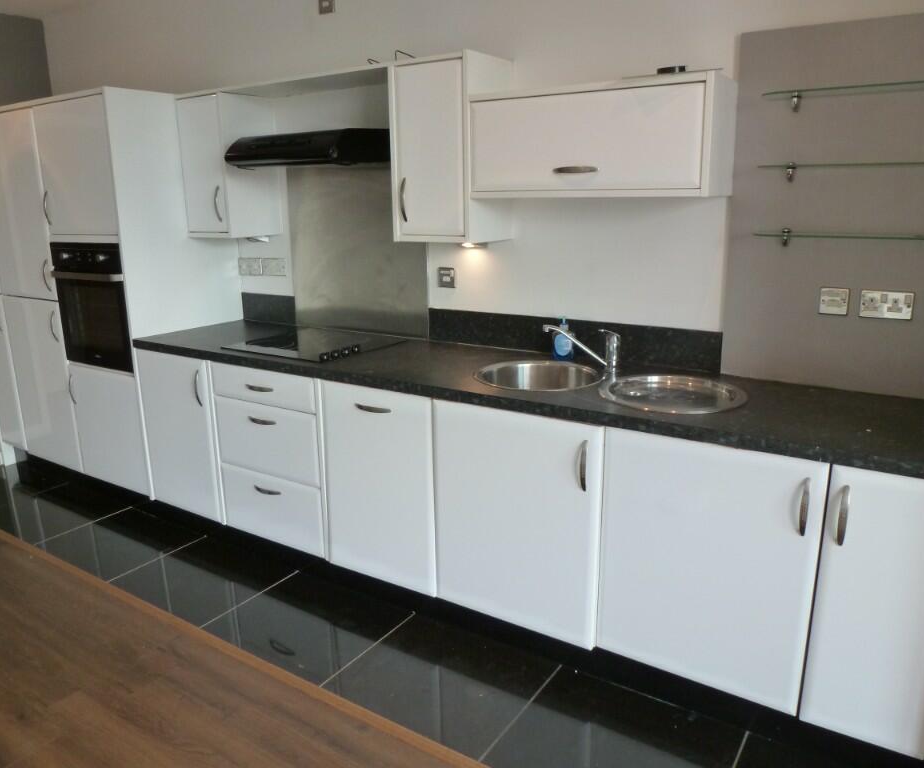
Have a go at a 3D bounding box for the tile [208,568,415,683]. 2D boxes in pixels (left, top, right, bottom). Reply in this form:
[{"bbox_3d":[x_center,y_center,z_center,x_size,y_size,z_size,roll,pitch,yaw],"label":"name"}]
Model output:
[{"bbox_3d":[-0.574,0.888,2.634,0.610,0.010,0.503,8,17,32],"label":"tile"}]

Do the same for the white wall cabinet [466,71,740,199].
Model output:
[{"bbox_3d":[0.446,-0.786,2.341,0.806,0.335,0.295,8,16,32],"label":"white wall cabinet"}]

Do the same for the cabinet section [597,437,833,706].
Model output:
[{"bbox_3d":[0.833,0.467,2.271,0.590,0.750,0.580,8,17,31],"label":"cabinet section"}]

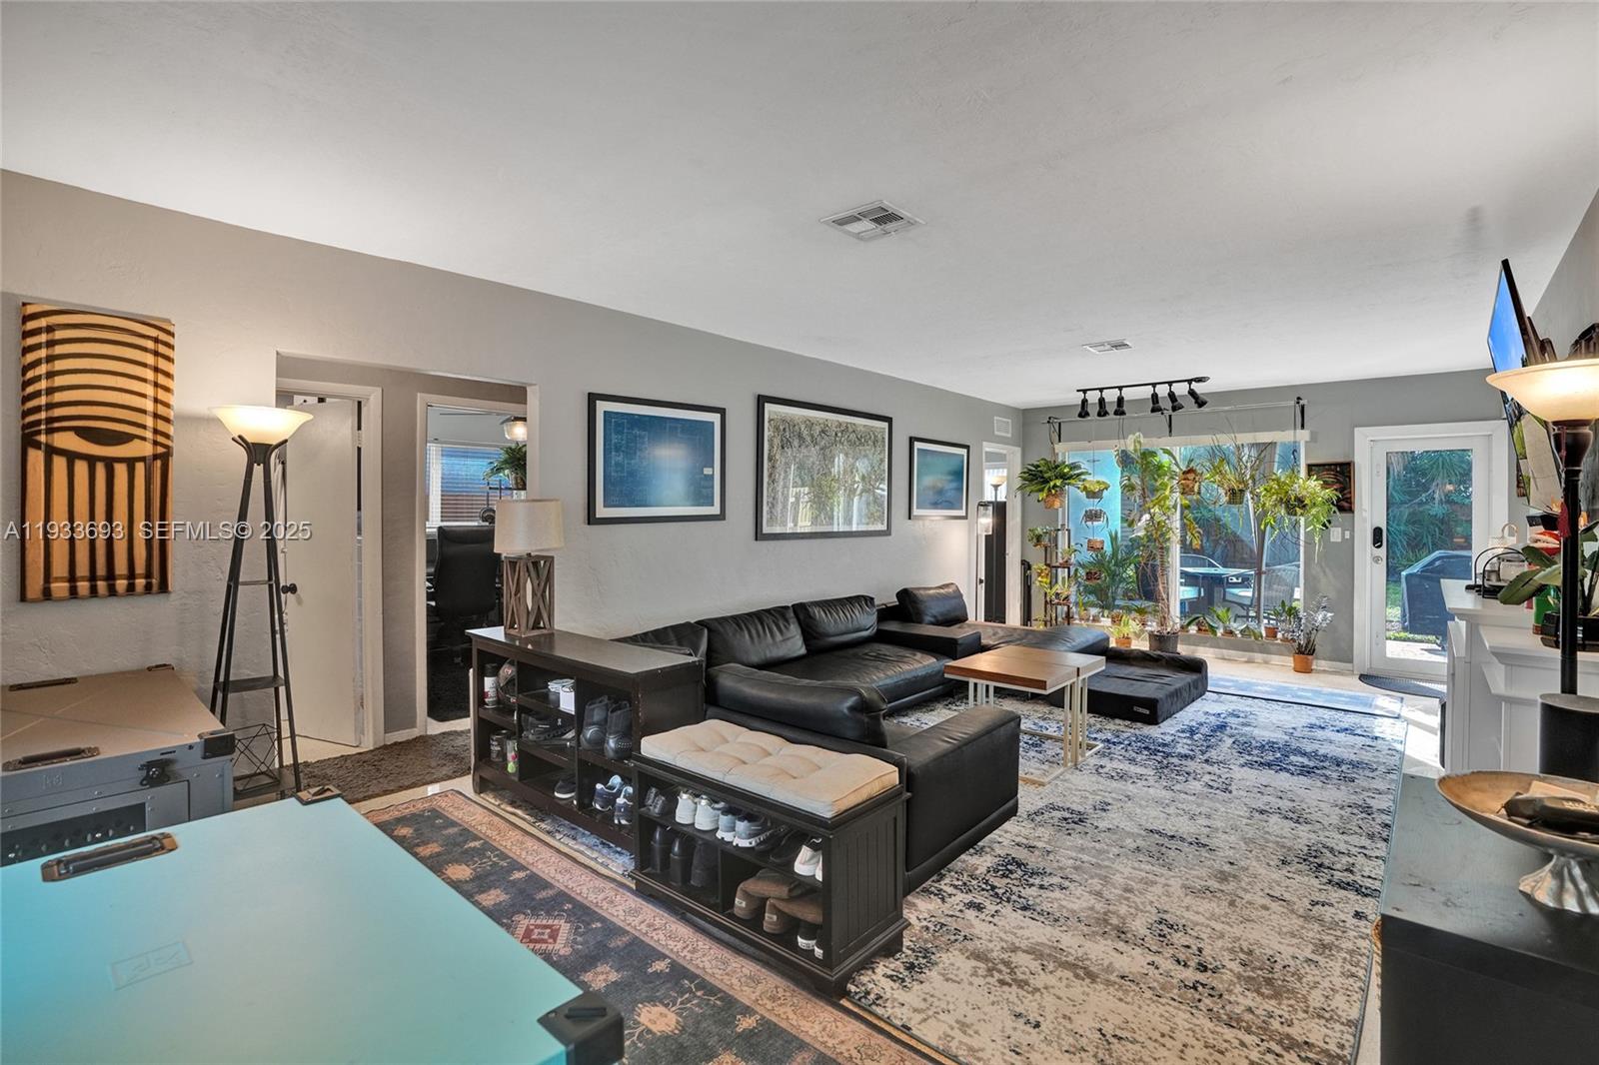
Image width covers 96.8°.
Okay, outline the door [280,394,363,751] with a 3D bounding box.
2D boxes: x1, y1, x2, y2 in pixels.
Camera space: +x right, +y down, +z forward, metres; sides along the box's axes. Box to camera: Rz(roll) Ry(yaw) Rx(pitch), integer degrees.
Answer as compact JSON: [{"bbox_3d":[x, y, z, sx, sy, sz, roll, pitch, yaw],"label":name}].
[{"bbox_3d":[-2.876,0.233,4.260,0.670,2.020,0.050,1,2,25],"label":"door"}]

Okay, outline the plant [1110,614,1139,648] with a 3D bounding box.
[{"bbox_3d":[3.160,0.988,6.899,0.290,0.370,0.290,1,2,42],"label":"plant"}]

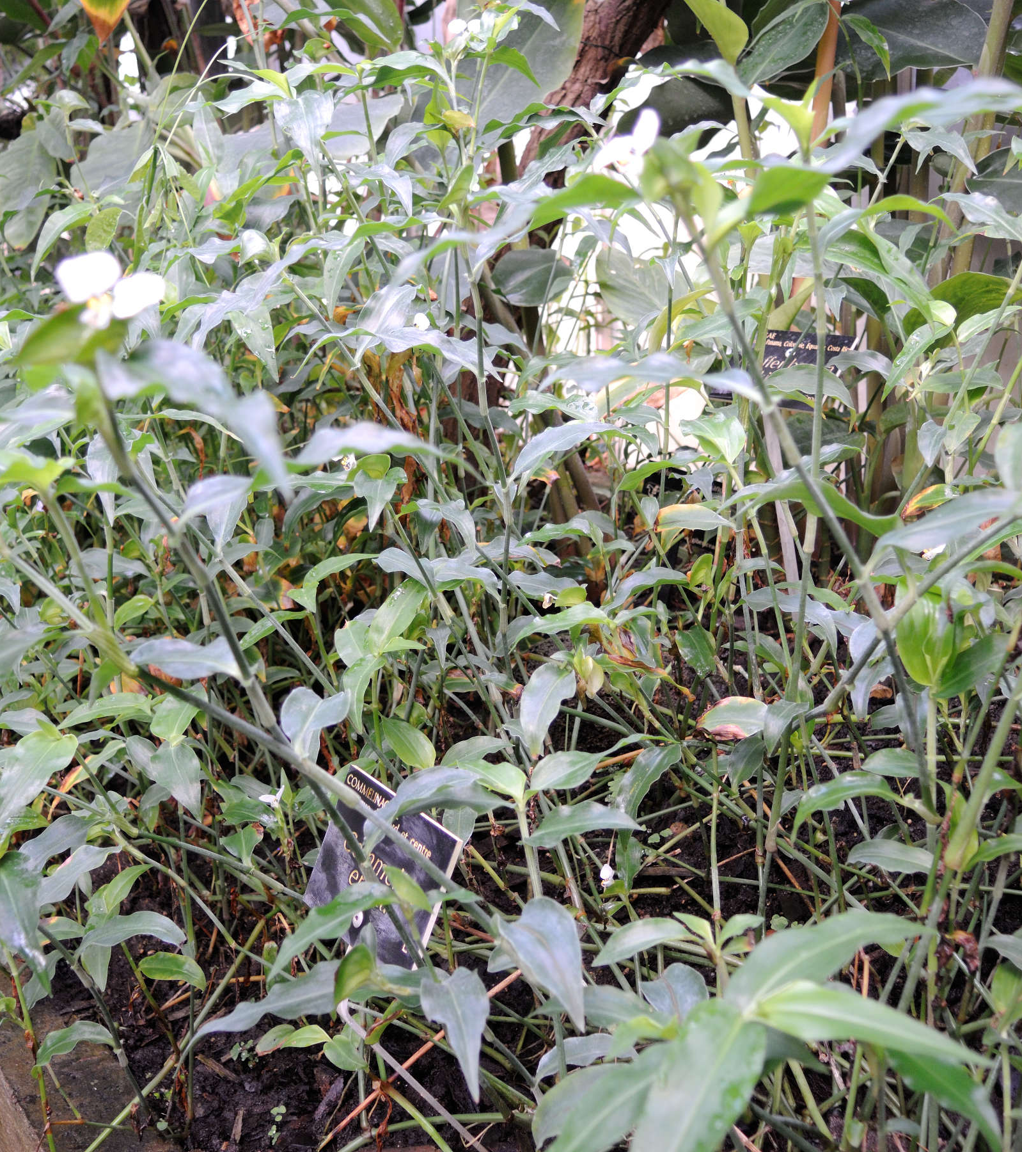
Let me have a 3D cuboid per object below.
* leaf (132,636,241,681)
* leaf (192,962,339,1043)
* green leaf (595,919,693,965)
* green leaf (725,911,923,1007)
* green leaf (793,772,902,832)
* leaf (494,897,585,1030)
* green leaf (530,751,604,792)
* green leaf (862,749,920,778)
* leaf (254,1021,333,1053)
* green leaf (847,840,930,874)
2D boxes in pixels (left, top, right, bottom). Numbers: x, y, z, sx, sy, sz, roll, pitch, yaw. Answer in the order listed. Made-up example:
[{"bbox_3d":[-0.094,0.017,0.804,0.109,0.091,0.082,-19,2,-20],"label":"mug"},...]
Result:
[{"bbox_3d":[-0.159,0.041,0.610,0.056,0.010,0.024,6,48,12],"label":"leaf"},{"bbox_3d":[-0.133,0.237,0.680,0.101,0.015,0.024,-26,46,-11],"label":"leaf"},{"bbox_3d":[0.078,0.215,0.728,0.059,0.011,0.024,-15,42,-12],"label":"green leaf"},{"bbox_3d":[0.146,0.175,0.575,0.108,0.017,0.028,-14,38,-22],"label":"green leaf"},{"bbox_3d":[0.203,0.136,0.750,0.074,0.028,0.022,-9,32,-16],"label":"green leaf"},{"bbox_3d":[0.014,0.187,0.599,0.033,0.069,0.016,-28,-18,-9],"label":"leaf"},{"bbox_3d":[0.036,0.123,0.781,0.050,0.011,0.024,-16,40,-23],"label":"green leaf"},{"bbox_3d":[0.263,0.129,0.850,0.058,0.012,0.023,10,33,-20],"label":"green leaf"},{"bbox_3d":[-0.126,0.266,0.717,0.042,0.009,0.017,-14,41,-18],"label":"leaf"},{"bbox_3d":[0.242,0.179,0.790,0.067,0.012,0.024,10,38,-17],"label":"green leaf"}]

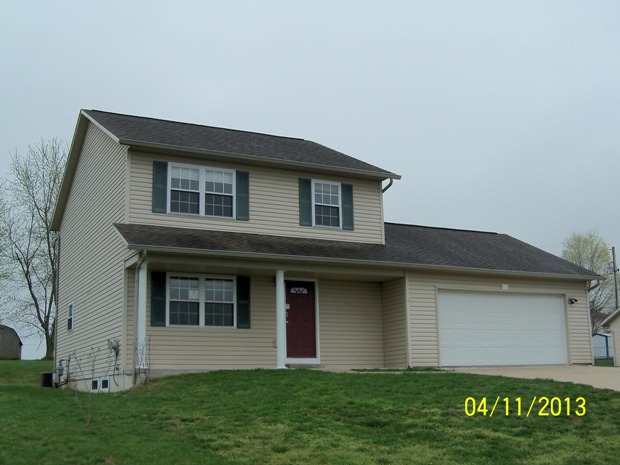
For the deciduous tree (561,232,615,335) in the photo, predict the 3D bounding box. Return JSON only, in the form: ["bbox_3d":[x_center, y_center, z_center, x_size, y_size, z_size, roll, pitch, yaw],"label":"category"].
[{"bbox_3d":[21.217,4.706,57.110,4.200,9.860,4.200,-6,-13,20],"label":"deciduous tree"}]

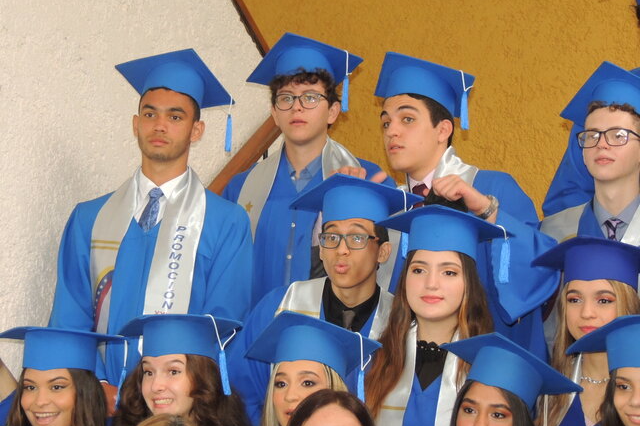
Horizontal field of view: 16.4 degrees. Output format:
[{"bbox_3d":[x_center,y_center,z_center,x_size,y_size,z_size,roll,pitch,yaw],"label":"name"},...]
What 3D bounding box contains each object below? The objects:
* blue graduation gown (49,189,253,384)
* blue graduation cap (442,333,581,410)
[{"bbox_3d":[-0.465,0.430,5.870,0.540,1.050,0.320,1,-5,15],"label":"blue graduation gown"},{"bbox_3d":[0.384,0.377,4.710,0.320,0.120,0.320,13,-24,22],"label":"blue graduation cap"}]

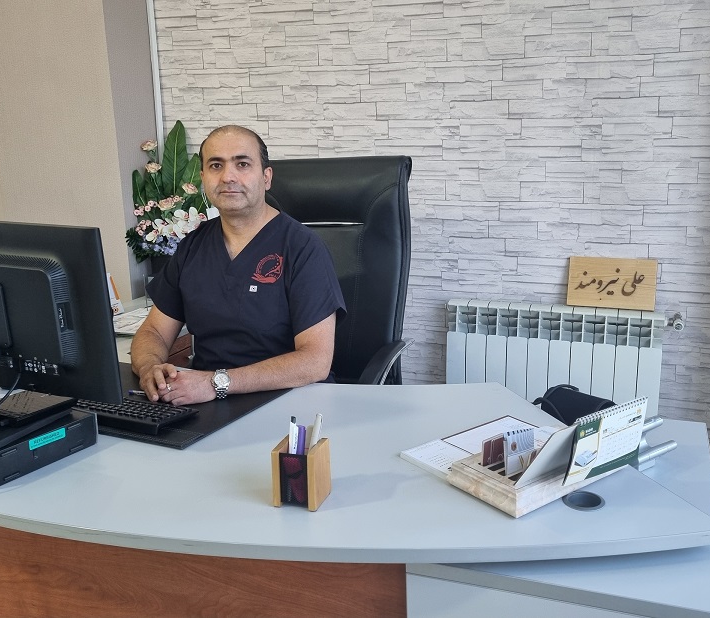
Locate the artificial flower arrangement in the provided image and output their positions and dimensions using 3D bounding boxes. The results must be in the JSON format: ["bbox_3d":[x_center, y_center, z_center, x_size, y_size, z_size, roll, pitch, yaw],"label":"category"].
[{"bbox_3d":[-0.763,-0.488,2.580,0.380,0.580,0.310,1,11,12],"label":"artificial flower arrangement"}]

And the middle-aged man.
[{"bbox_3d":[-0.293,0.186,1.778,0.550,1.373,0.650,4,12,23],"label":"middle-aged man"}]

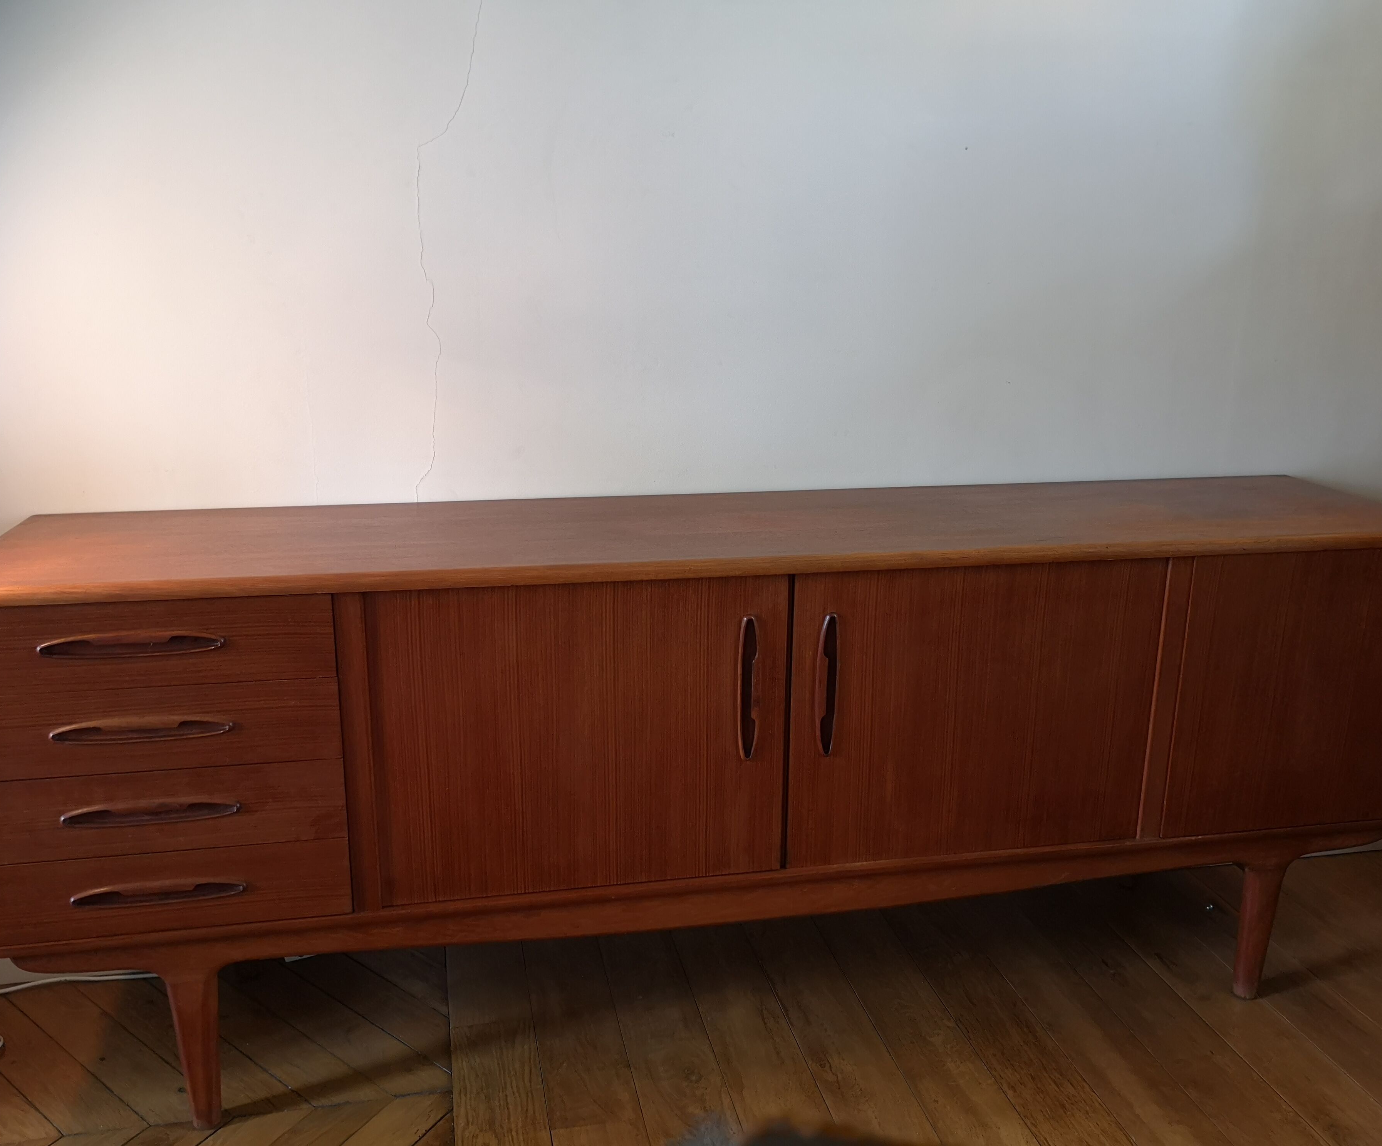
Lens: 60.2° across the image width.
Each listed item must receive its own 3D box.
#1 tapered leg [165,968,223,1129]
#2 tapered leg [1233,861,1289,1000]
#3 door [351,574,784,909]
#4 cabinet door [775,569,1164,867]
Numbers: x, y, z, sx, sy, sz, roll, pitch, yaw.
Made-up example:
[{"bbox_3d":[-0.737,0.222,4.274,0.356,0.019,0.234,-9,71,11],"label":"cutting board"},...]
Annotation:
[{"bbox_3d":[-0.688,0.650,1.663,0.063,0.263,0.061,-2,15,-11],"label":"tapered leg"},{"bbox_3d":[0.944,0.582,1.980,0.063,0.263,0.061,-2,15,-11],"label":"tapered leg"},{"bbox_3d":[-0.146,0.227,1.651,0.561,0.451,0.024,-2,15,-11],"label":"door"},{"bbox_3d":[0.414,0.203,1.760,0.569,0.451,0.024,-2,15,-11],"label":"cabinet door"}]

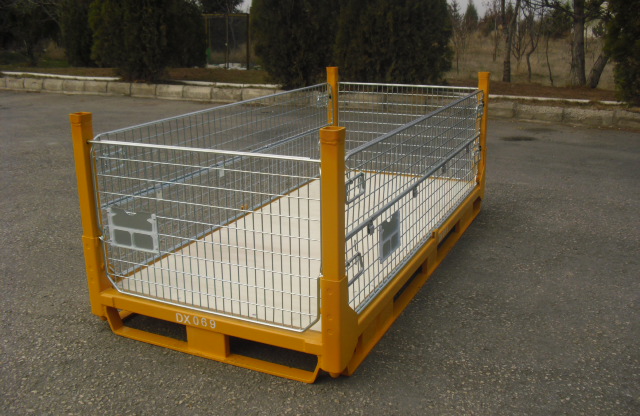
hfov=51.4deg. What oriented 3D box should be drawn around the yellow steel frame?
[{"bbox_3d":[0.095,-0.237,4.728,1.515,1.222,3.313,7,18,24],"label":"yellow steel frame"}]

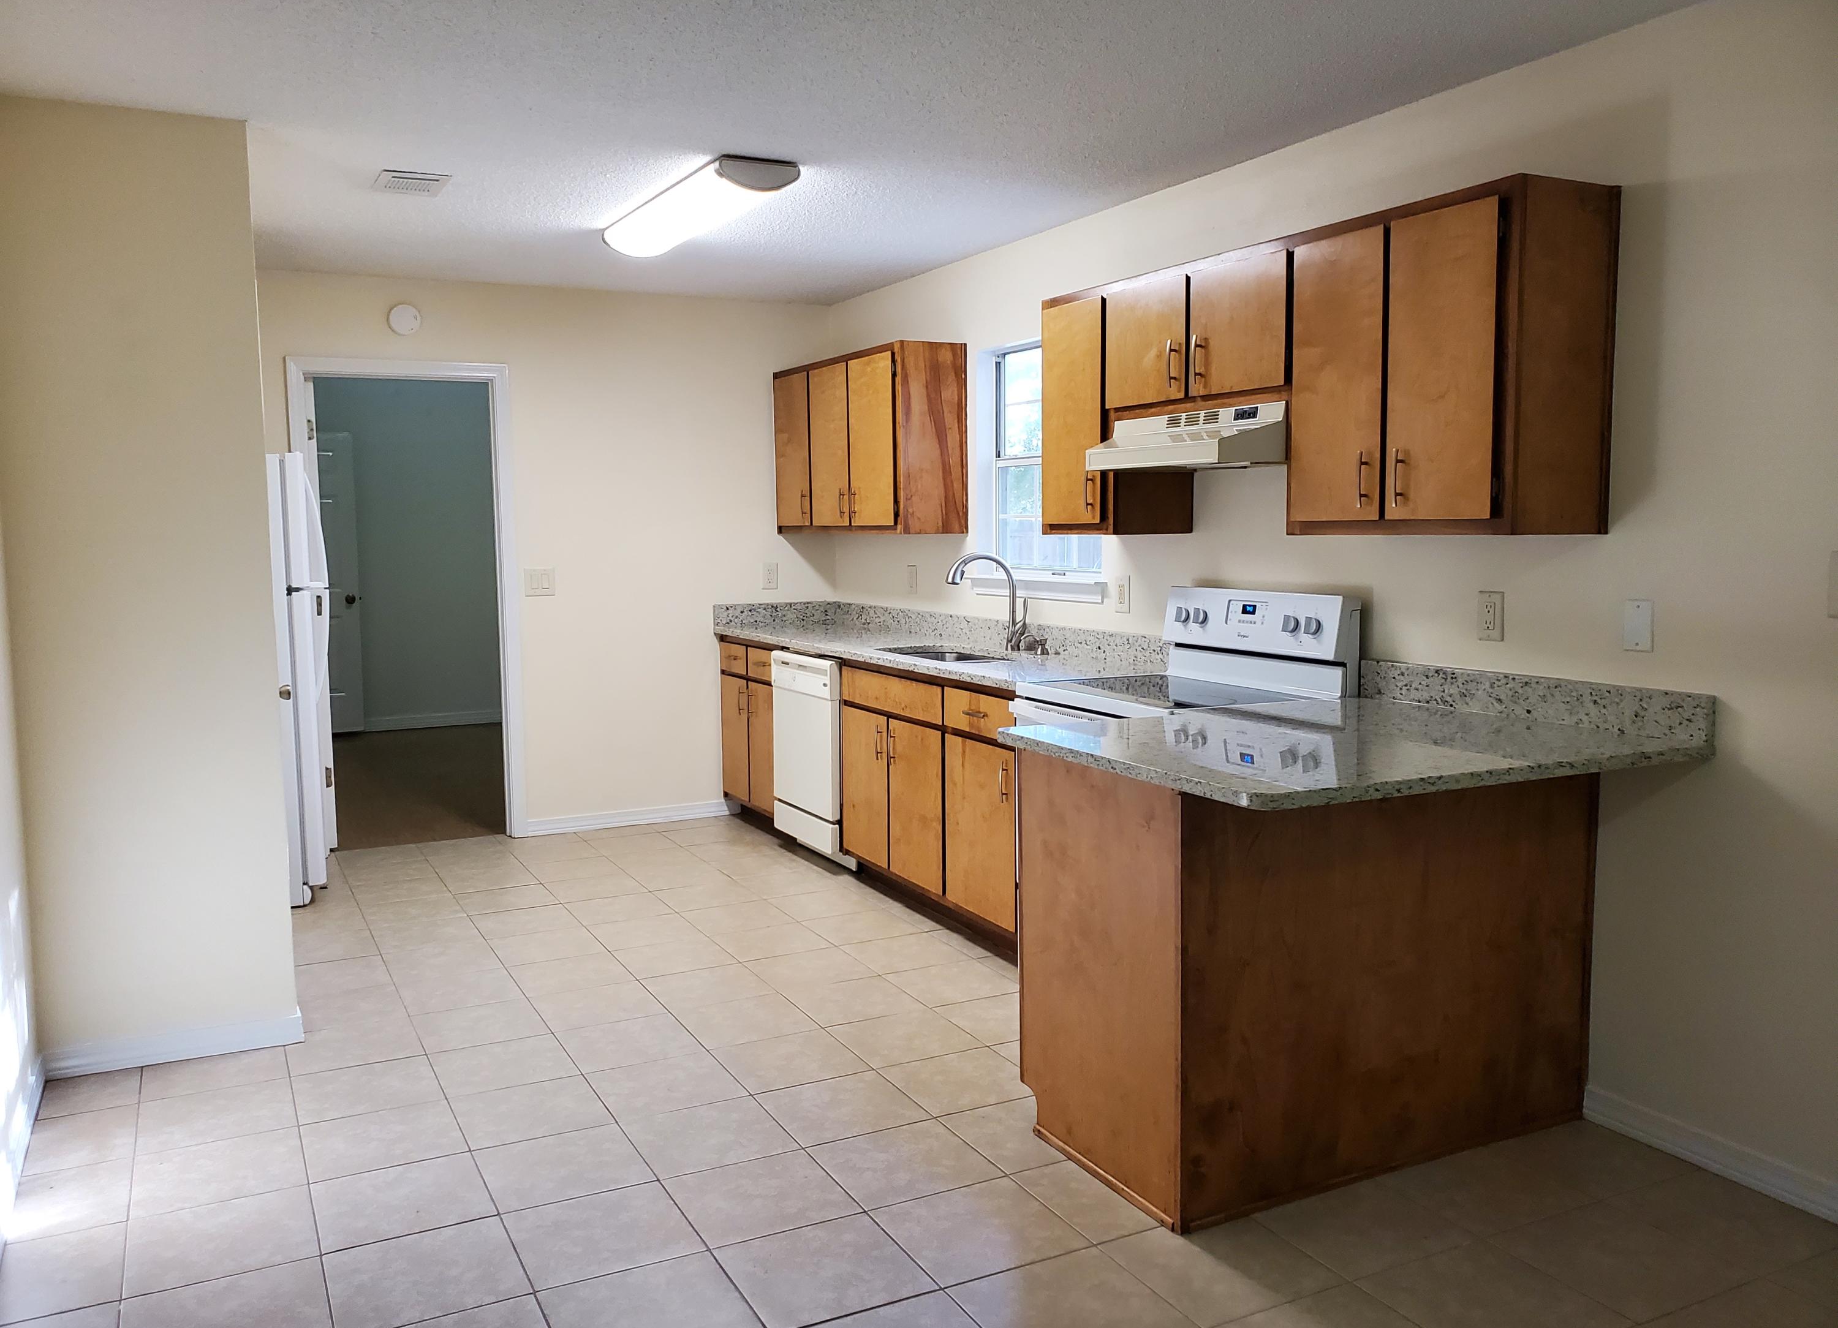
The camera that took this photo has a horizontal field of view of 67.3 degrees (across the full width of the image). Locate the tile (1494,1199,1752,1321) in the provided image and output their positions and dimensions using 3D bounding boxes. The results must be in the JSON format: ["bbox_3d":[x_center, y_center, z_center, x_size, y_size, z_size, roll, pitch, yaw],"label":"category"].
[{"bbox_3d":[1.321,1.129,2.616,0.331,0.010,0.331,-3,6,-27],"label":"tile"}]

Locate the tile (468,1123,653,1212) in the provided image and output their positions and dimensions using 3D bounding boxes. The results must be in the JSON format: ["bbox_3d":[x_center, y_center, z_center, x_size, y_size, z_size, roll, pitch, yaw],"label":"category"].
[{"bbox_3d":[-0.782,1.107,3.033,0.330,0.010,0.330,-3,6,-27],"label":"tile"}]

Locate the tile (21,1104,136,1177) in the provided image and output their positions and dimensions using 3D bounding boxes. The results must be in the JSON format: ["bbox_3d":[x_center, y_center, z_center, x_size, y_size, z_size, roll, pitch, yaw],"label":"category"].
[{"bbox_3d":[-1.930,1.102,3.196,0.215,0.010,0.331,-3,6,-27],"label":"tile"}]

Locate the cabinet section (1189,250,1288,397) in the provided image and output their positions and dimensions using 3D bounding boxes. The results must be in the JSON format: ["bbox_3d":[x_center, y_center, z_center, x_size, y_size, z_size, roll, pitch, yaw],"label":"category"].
[{"bbox_3d":[0.852,-0.904,3.701,0.040,0.343,0.383,-3,6,-28],"label":"cabinet section"}]

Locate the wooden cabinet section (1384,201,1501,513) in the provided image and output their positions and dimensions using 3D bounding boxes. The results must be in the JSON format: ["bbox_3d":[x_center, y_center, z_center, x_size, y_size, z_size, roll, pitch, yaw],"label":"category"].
[{"bbox_3d":[1.175,-0.671,3.111,0.040,0.686,0.298,-3,6,-28],"label":"wooden cabinet section"}]

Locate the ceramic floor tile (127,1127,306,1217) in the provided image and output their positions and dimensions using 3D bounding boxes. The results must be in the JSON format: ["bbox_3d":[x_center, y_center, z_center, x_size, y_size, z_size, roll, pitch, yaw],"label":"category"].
[{"bbox_3d":[-1.520,1.105,3.002,0.330,0.012,0.330,-3,6,-27],"label":"ceramic floor tile"}]

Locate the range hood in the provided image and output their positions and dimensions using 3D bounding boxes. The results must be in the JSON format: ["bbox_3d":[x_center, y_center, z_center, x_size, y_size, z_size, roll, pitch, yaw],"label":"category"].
[{"bbox_3d":[0.845,-0.634,3.953,0.465,0.160,0.760,-3,6,-27],"label":"range hood"}]

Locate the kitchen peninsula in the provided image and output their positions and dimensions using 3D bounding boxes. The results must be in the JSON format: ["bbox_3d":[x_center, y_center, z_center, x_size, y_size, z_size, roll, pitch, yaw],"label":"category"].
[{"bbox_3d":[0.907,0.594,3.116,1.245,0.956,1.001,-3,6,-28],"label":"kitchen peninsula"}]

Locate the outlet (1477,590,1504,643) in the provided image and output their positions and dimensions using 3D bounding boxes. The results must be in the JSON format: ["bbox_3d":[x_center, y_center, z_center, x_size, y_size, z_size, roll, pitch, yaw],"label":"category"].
[{"bbox_3d":[1.408,-0.117,3.412,0.010,0.124,0.080,-3,6,-27],"label":"outlet"}]

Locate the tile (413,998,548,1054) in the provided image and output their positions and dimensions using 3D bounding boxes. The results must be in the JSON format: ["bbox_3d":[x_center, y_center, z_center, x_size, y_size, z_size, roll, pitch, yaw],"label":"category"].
[{"bbox_3d":[-1.234,1.022,3.892,0.330,0.012,0.330,-3,6,-27],"label":"tile"}]

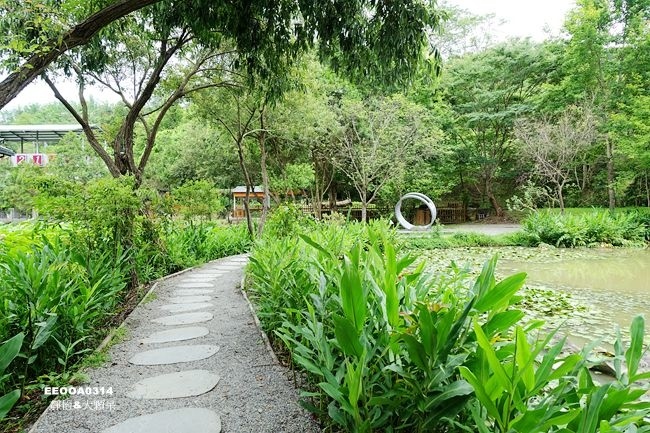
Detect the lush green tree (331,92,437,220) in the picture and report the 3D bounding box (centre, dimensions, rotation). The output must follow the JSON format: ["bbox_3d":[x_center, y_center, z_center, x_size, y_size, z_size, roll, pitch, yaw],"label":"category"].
[{"bbox_3d":[3.490,-3.290,25.000,6.100,7.500,5.400,0,2,0],"label":"lush green tree"}]

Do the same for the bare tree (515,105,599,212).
[{"bbox_3d":[14.700,-3.550,27.500,5.200,7.100,4.700,0,2,0],"label":"bare tree"}]

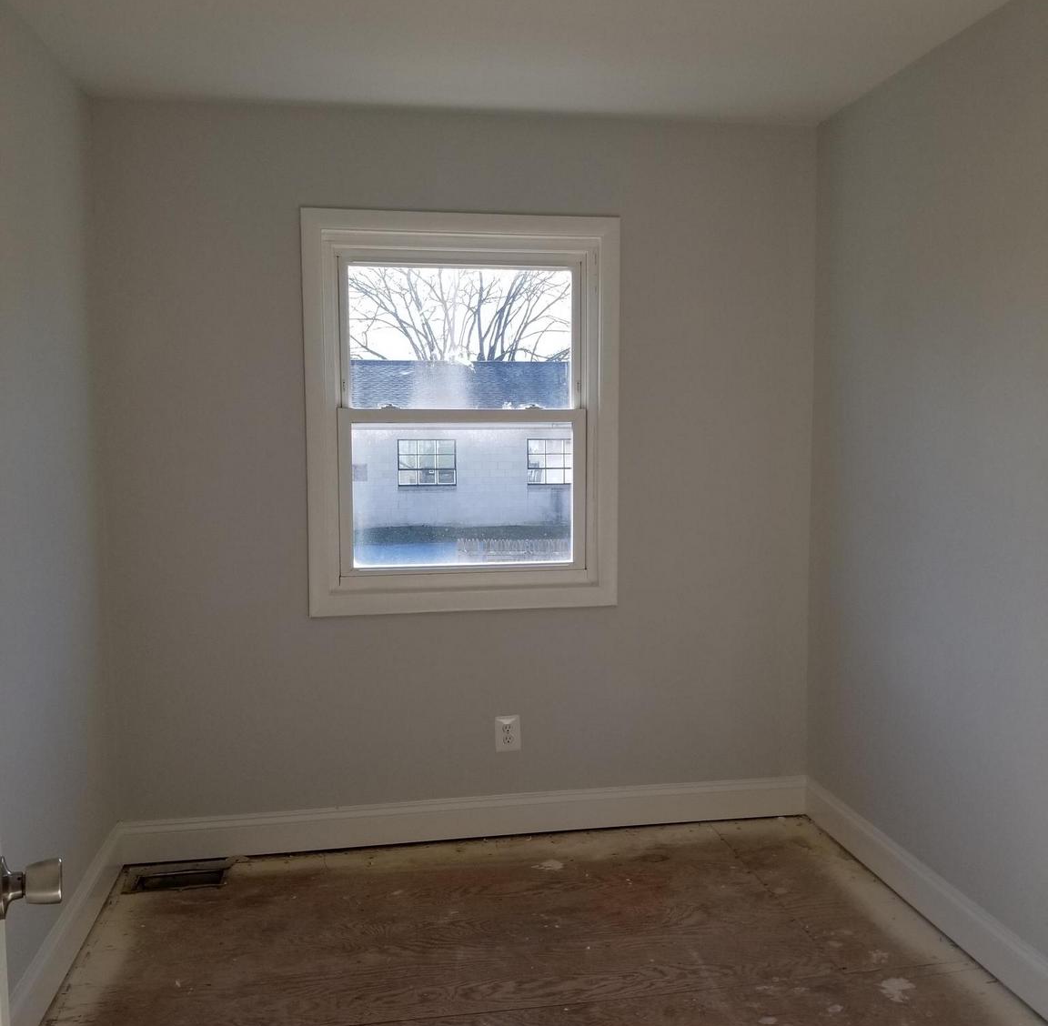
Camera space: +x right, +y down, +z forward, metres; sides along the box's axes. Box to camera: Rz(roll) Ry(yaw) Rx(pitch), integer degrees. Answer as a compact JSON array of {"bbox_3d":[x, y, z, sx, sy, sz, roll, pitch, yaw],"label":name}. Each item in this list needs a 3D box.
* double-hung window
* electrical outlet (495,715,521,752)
[{"bbox_3d":[-0.197,-0.327,3.507,1.035,1.310,0.110,-1,5,-9],"label":"double-hung window"},{"bbox_3d":[-0.055,0.753,3.585,0.082,0.123,0.010,-1,5,-9],"label":"electrical outlet"}]

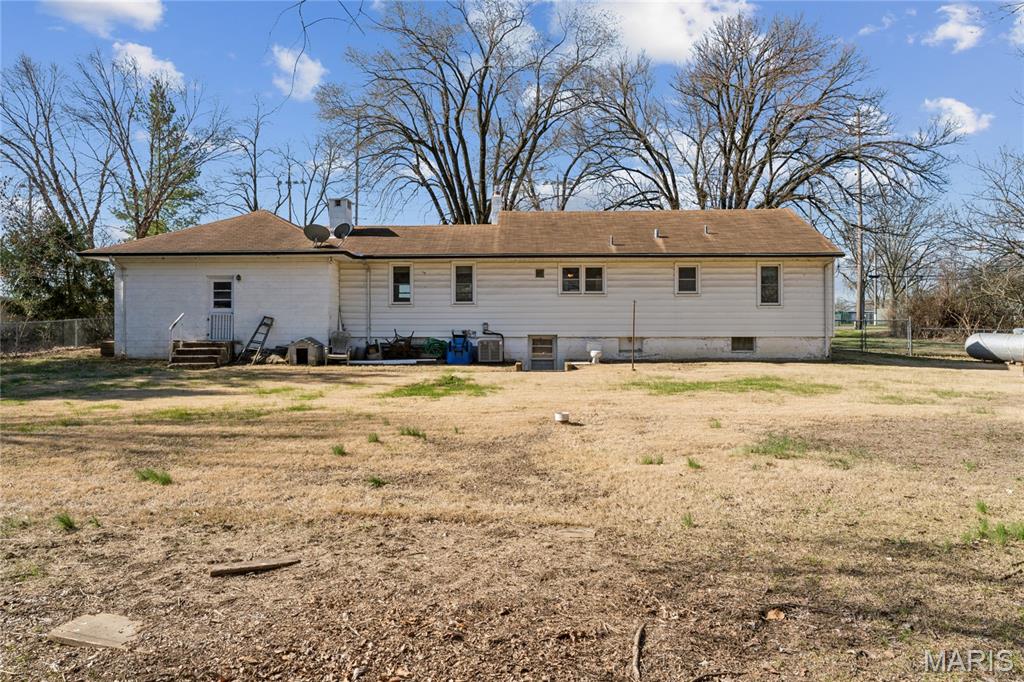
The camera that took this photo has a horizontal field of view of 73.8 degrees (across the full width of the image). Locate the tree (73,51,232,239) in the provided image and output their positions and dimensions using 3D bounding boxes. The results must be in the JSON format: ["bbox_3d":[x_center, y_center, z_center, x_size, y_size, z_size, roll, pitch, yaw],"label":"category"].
[{"bbox_3d":[-20.019,-8.038,38.000,8.910,16.277,8.500,0,0,0],"label":"tree"}]

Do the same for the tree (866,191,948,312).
[{"bbox_3d":[28.327,-5.753,49.000,5.744,10.107,6.000,0,0,0],"label":"tree"}]

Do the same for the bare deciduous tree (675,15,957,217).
[{"bbox_3d":[17.790,-9.594,40.000,16.530,19.088,15.000,0,0,0],"label":"bare deciduous tree"}]

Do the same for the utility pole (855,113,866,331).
[{"bbox_3d":[19.917,-6.972,39.000,0.380,12.630,0.380,0,0,0],"label":"utility pole"}]

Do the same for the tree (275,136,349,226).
[{"bbox_3d":[-14.103,-7.342,48.000,5.205,14.085,5.200,0,0,0],"label":"tree"}]

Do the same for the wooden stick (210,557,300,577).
[{"bbox_3d":[-1.500,1.345,4.050,0.510,0.045,0.100,0,0,-29],"label":"wooden stick"}]

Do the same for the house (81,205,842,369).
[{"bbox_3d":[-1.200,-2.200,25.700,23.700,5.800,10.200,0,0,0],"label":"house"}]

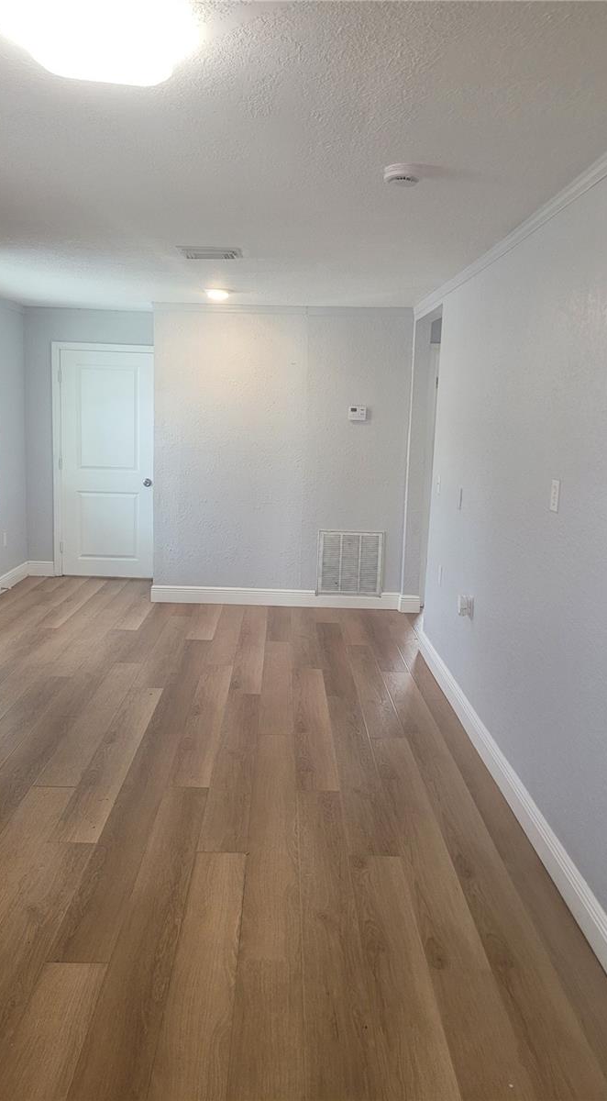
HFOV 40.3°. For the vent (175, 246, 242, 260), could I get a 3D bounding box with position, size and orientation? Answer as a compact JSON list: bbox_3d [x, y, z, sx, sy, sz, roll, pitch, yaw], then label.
[{"bbox_3d":[-0.499,-1.602,4.480,0.340,0.025,0.275,2,9,-1],"label":"vent"}]

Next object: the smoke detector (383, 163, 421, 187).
[{"bbox_3d":[0.343,-1.306,2.884,0.128,0.045,0.128,2,9,-1],"label":"smoke detector"}]

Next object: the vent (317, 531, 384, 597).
[{"bbox_3d":[0.383,0.112,6.683,0.532,0.534,0.022,2,9,-1],"label":"vent"}]

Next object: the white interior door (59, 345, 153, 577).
[{"bbox_3d":[-1.780,-0.760,7.541,0.840,2.030,0.042,2,9,-1],"label":"white interior door"}]

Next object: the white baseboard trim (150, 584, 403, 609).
[{"bbox_3d":[-0.222,0.384,6.717,2.010,0.137,0.018,2,9,-1],"label":"white baseboard trim"}]

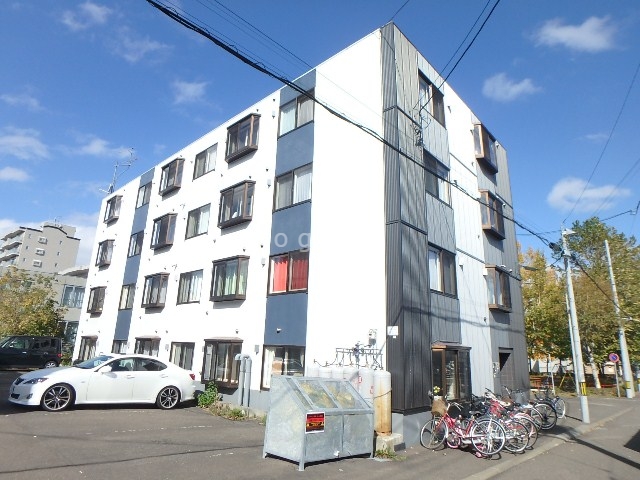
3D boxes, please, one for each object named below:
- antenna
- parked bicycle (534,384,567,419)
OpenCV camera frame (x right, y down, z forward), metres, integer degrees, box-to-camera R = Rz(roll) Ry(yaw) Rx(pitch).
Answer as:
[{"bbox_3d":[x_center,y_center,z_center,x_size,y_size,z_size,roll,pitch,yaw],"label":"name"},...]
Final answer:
[{"bbox_3d":[-13.532,-4.571,26.163,2.111,3.493,1.200,1,-16,4],"label":"antenna"},{"bbox_3d":[7.666,5.383,12.987,0.560,1.020,1.720,3,-16,-2],"label":"parked bicycle"}]

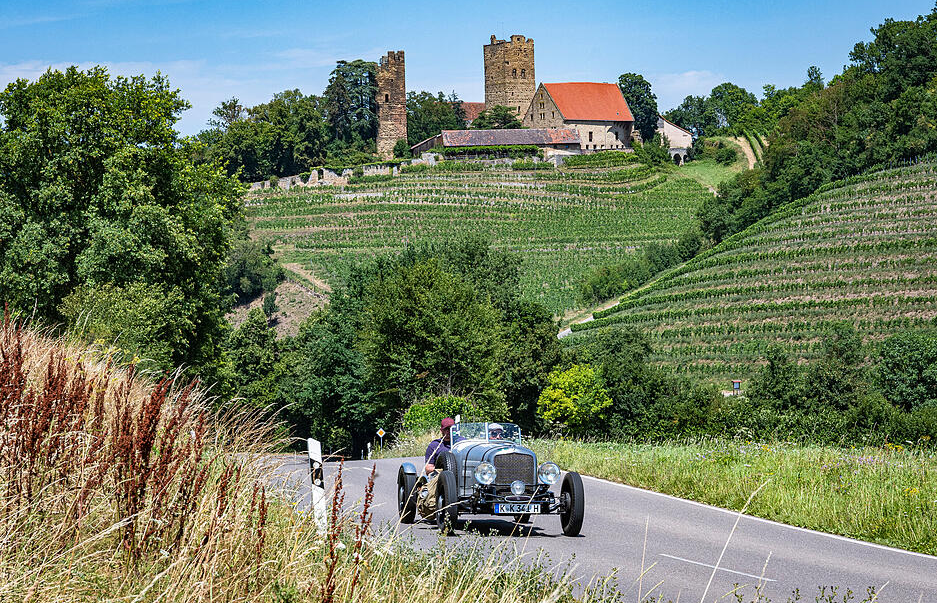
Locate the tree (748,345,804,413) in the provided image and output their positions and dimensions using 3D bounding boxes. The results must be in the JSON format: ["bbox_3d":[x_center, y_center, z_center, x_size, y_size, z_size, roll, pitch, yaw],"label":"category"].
[{"bbox_3d":[19.104,5.024,155.000,3.700,4.800,3.600,-1,-3,0],"label":"tree"}]

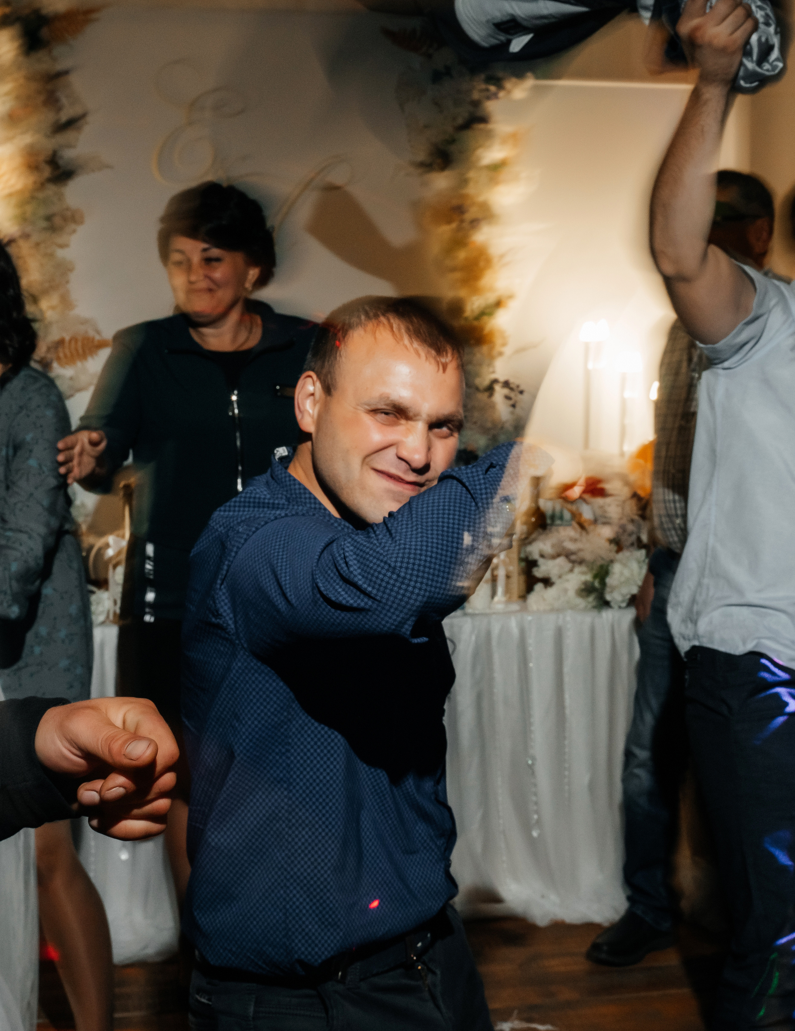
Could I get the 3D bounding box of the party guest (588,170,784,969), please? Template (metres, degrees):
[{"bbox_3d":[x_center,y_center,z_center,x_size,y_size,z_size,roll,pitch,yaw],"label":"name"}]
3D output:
[{"bbox_3d":[0.710,0.117,2.664,0.440,1.740,0.540,-5,7,-40],"label":"party guest"}]

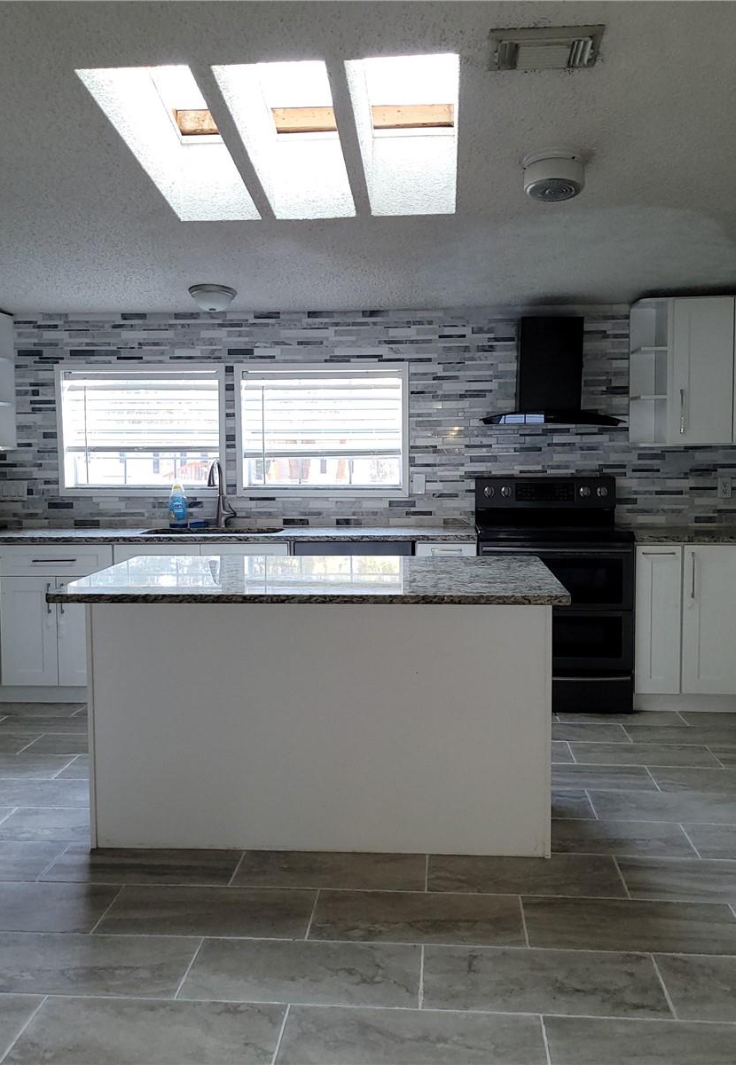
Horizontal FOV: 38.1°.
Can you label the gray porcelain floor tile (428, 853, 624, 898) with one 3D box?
[{"bbox_3d":[0.497,1.094,3.386,0.610,0.010,0.327,0,5,5],"label":"gray porcelain floor tile"}]

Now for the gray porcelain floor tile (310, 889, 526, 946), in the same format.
[{"bbox_3d":[0.146,1.128,3.102,0.612,0.012,0.328,0,5,5],"label":"gray porcelain floor tile"}]

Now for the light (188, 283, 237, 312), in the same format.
[{"bbox_3d":[-0.815,-1.207,5.560,0.253,0.116,0.253,0,-3,5],"label":"light"}]

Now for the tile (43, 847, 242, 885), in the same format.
[{"bbox_3d":[-0.724,1.093,3.490,0.610,0.010,0.327,0,5,5],"label":"tile"}]

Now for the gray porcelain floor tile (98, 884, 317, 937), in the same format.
[{"bbox_3d":[-0.465,1.123,3.137,0.610,0.010,0.327,0,5,5],"label":"gray porcelain floor tile"}]

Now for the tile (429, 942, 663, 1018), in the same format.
[{"bbox_3d":[0.441,1.135,2.689,0.601,0.010,0.322,0,5,5],"label":"tile"}]

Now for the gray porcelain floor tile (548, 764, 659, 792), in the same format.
[{"bbox_3d":[0.861,1.010,4.368,0.612,0.012,0.328,0,5,5],"label":"gray porcelain floor tile"}]

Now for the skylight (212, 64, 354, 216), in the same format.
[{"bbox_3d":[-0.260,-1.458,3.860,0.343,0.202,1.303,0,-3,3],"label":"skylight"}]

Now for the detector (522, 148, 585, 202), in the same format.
[{"bbox_3d":[0.671,-1.282,3.842,0.224,0.104,0.224,0,-4,5],"label":"detector"}]

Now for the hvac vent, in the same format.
[{"bbox_3d":[0.490,-1.330,2.957,0.302,0.025,0.236,0,-2,5],"label":"hvac vent"}]

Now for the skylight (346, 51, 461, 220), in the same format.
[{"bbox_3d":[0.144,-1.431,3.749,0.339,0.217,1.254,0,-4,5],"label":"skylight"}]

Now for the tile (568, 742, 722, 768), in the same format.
[{"bbox_3d":[1.207,0.981,4.670,0.612,0.012,0.328,0,5,5],"label":"tile"}]

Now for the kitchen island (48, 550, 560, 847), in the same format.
[{"bbox_3d":[-0.161,0.585,3.855,1.638,0.888,1.098,0,5,5],"label":"kitchen island"}]

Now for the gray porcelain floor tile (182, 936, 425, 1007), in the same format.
[{"bbox_3d":[-0.160,1.134,2.741,0.601,0.010,0.322,0,5,5],"label":"gray porcelain floor tile"}]

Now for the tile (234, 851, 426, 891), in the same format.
[{"bbox_3d":[-0.113,1.099,3.451,0.612,0.010,0.321,0,5,5],"label":"tile"}]

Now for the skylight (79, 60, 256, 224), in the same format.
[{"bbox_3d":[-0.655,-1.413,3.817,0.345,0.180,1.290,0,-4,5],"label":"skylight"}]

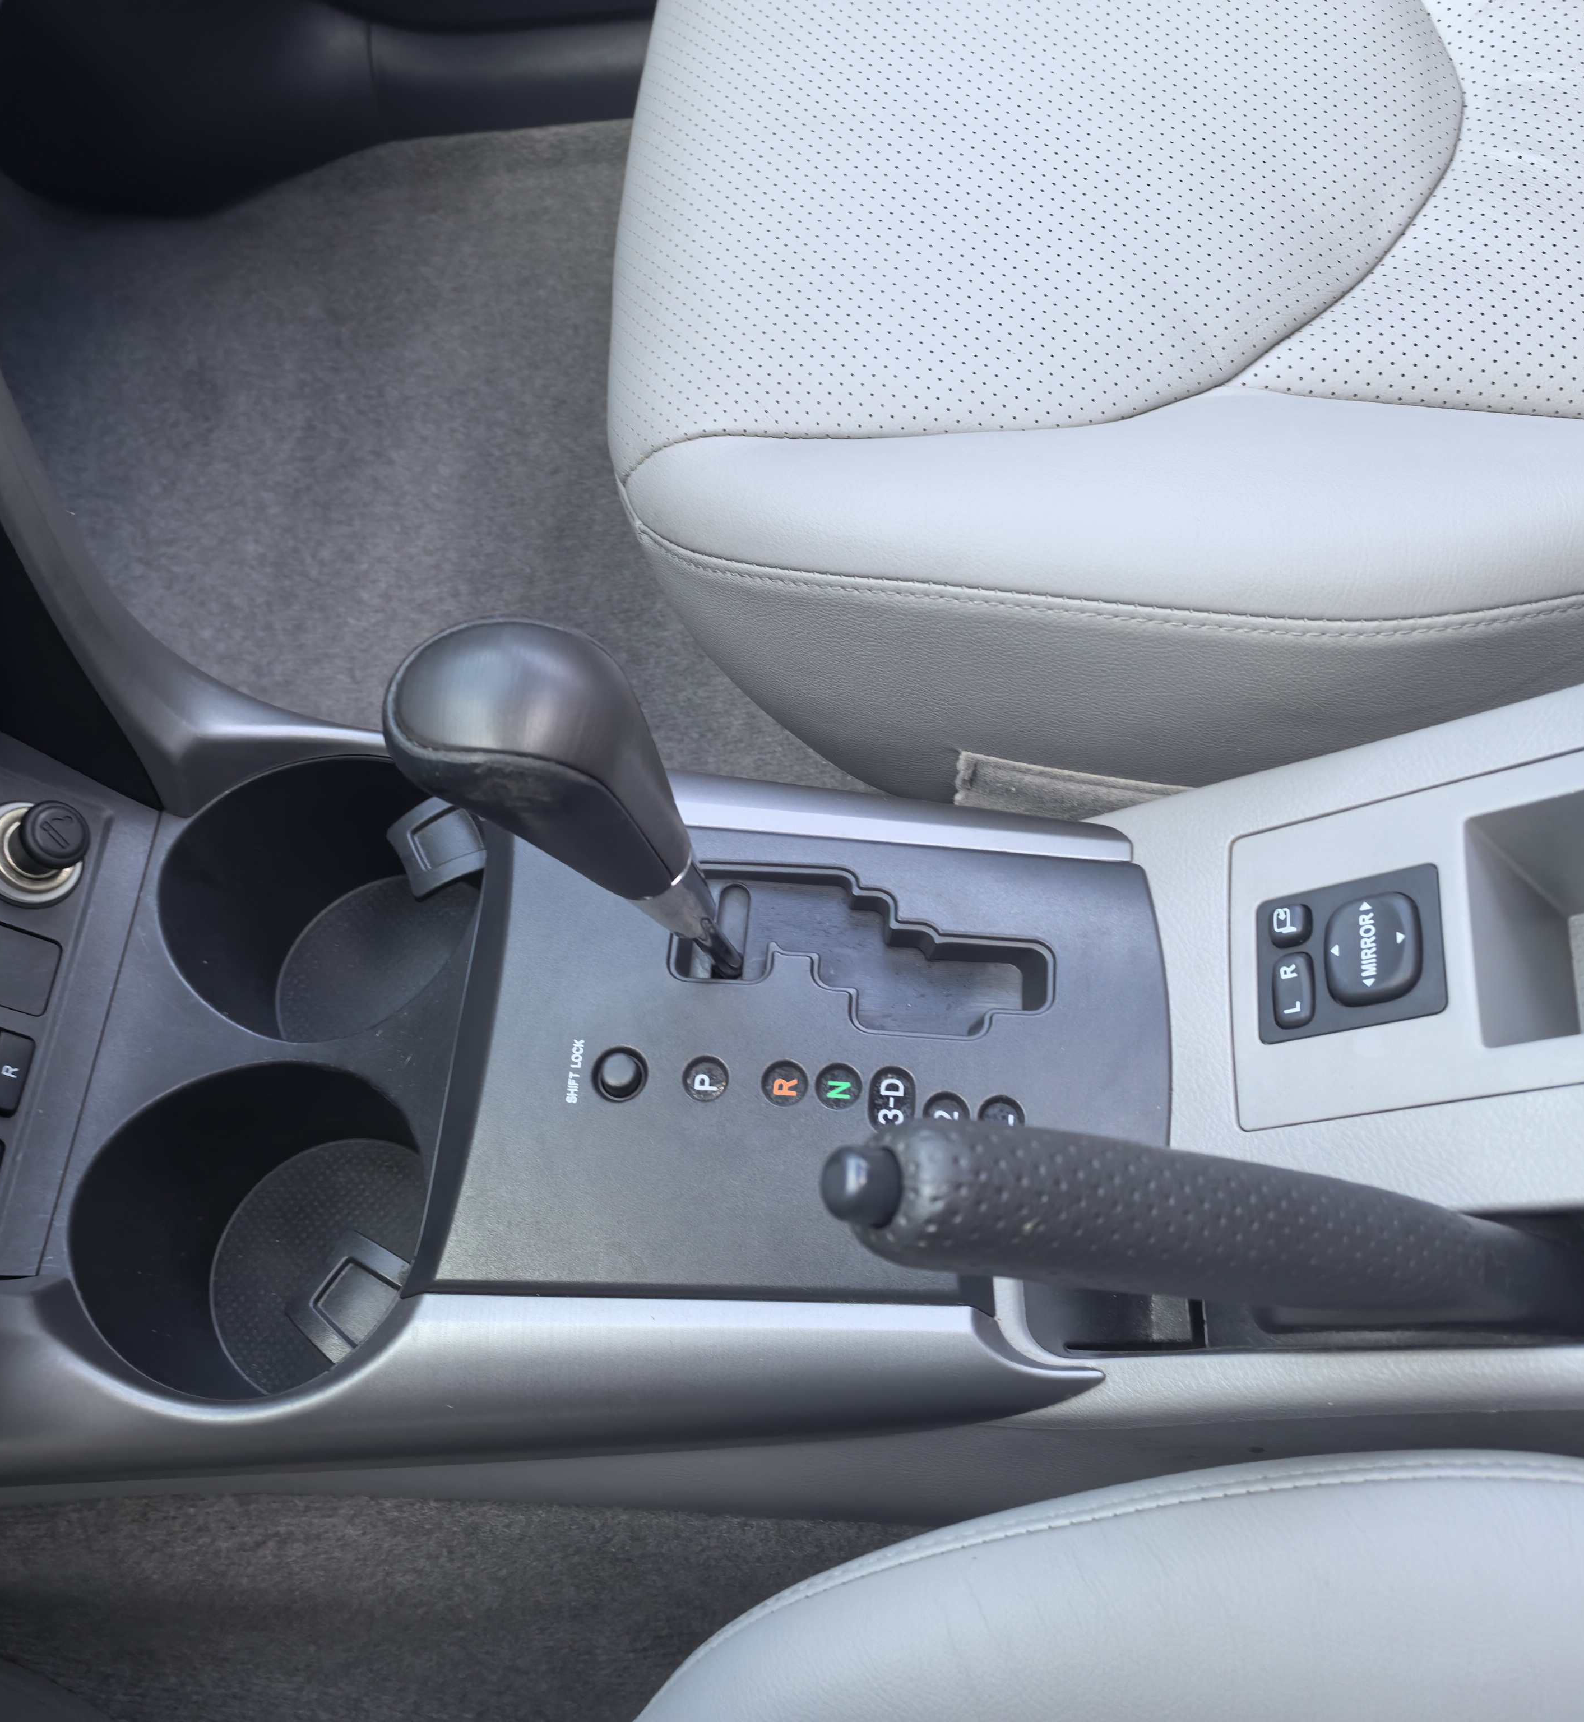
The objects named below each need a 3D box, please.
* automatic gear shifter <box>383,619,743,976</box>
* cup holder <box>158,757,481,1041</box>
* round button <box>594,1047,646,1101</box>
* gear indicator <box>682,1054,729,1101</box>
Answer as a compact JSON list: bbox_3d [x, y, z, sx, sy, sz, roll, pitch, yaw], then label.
[{"bbox_3d":[-0.043,-0.005,0.435,0.057,0.135,0.049,-6,57,21],"label":"automatic gear shifter"},{"bbox_3d":[-0.132,0.026,0.551,0.091,0.079,0.091,3,66,7],"label":"cup holder"},{"bbox_3d":[-0.045,0.057,0.474,0.014,0.006,0.014,-1,66,2],"label":"round button"},{"bbox_3d":[-0.023,0.058,0.473,0.012,0.003,0.012,4,66,4],"label":"gear indicator"}]

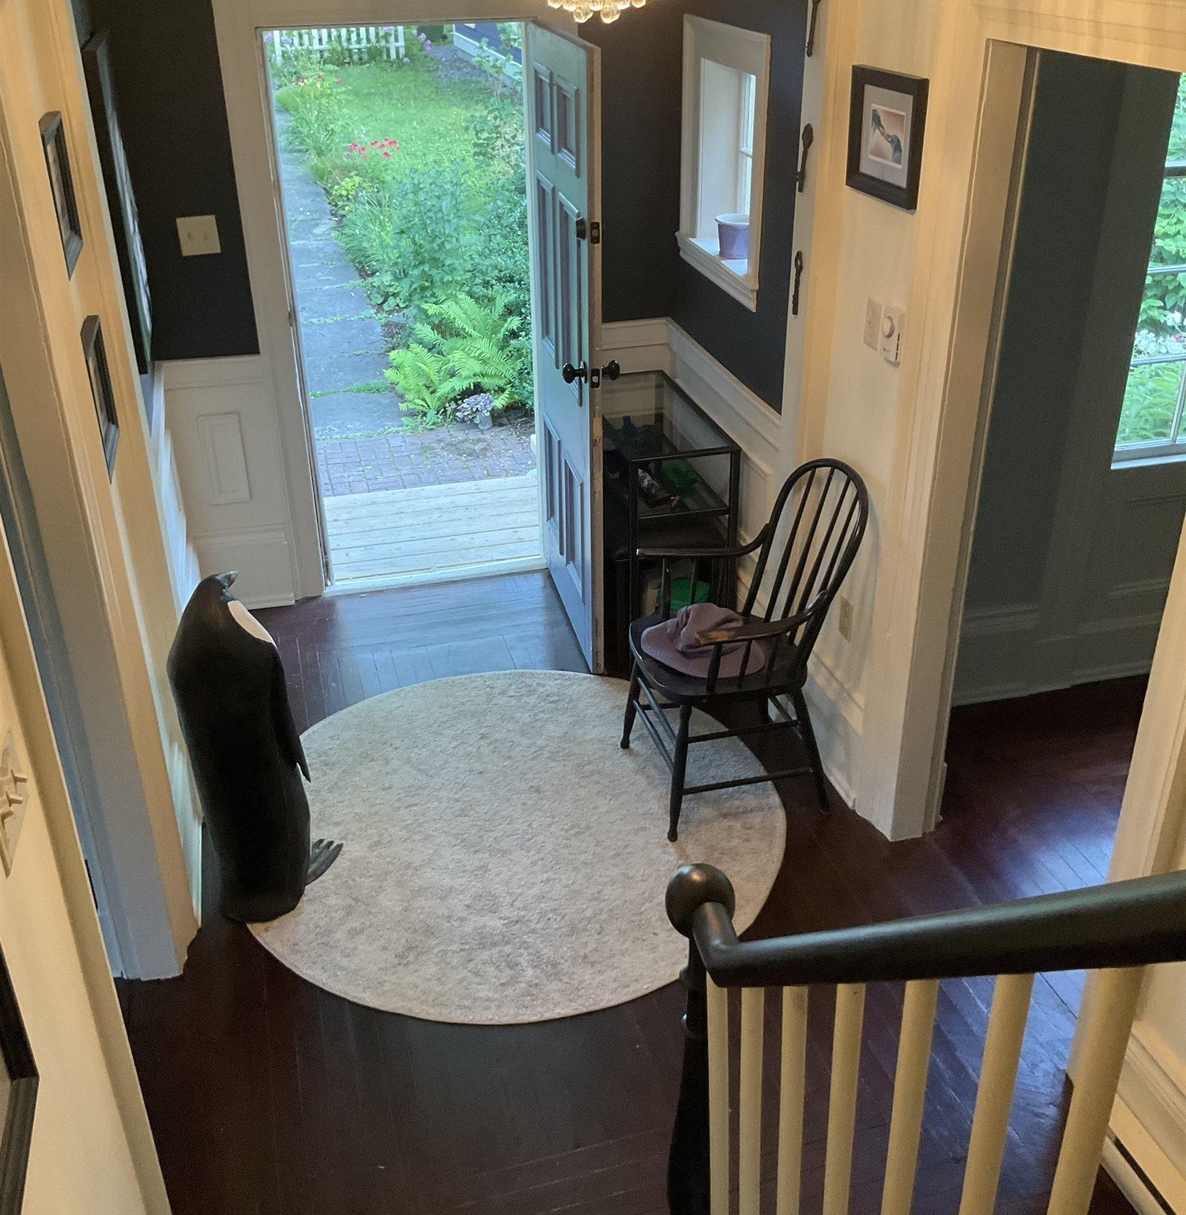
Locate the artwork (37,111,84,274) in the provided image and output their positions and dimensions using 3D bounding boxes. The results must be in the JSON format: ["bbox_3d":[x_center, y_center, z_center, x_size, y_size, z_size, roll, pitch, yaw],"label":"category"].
[{"bbox_3d":[-1.037,-0.800,2.576,0.027,0.260,0.360,-8,29,-13],"label":"artwork"}]

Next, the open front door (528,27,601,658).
[{"bbox_3d":[-0.086,-0.813,4.238,0.047,1.900,0.800,-7,29,-11],"label":"open front door"}]

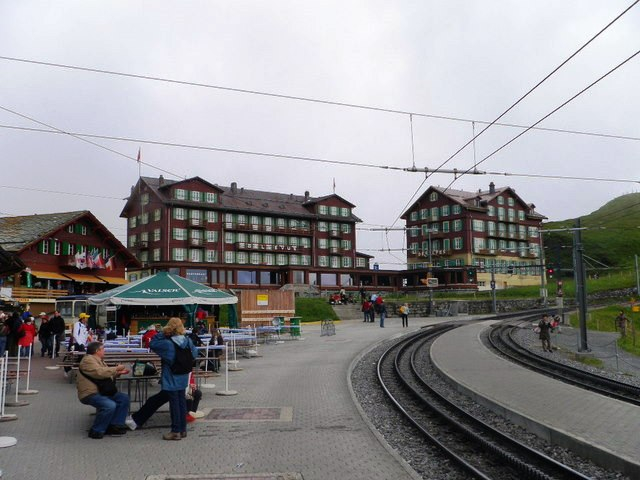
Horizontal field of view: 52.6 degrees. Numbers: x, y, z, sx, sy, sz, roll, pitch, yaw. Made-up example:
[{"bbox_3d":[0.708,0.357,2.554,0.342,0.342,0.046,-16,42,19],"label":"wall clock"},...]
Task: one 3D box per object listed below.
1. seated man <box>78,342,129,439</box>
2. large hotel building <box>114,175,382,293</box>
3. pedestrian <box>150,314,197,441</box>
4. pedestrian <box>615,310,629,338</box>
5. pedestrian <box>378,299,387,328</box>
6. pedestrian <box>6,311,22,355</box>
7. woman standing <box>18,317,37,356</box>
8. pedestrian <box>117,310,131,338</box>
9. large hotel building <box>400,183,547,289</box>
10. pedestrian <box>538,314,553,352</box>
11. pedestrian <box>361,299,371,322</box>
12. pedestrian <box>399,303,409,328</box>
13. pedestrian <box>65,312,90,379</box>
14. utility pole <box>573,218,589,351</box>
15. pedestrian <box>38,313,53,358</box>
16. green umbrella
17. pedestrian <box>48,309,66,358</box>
[{"bbox_3d":[-3.102,2.142,9.318,0.800,1.340,0.580,0,-6,-10],"label":"seated man"},{"bbox_3d":[-11.054,0.232,112.432,42.500,17.555,19.300,4,-7,-39],"label":"large hotel building"},{"bbox_3d":[-2.042,1.923,9.034,0.580,1.668,0.500,3,-7,-30],"label":"pedestrian"},{"bbox_3d":[19.148,5.351,41.096,0.620,1.688,0.450,-3,-7,20],"label":"pedestrian"},{"bbox_3d":[3.989,4.695,41.101,0.420,1.786,0.500,2,-7,-22],"label":"pedestrian"},{"bbox_3d":[-11.718,3.632,24.886,0.520,1.697,0.400,0,-6,-6],"label":"pedestrian"},{"bbox_3d":[-11.199,3.732,24.878,0.500,1.550,0.400,-2,-6,11],"label":"woman standing"},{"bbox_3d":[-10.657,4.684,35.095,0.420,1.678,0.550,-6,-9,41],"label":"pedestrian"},{"bbox_3d":[29.486,0.345,122.321,25.700,18.269,16.200,4,-7,-39],"label":"large hotel building"},{"bbox_3d":[10.244,4.251,29.396,0.580,1.696,0.420,1,-7,-14],"label":"pedestrian"},{"bbox_3d":[3.440,5.268,48.086,0.500,1.712,0.380,-2,-6,11],"label":"pedestrian"},{"bbox_3d":[5.926,5.376,46.086,0.450,1.697,0.480,4,-7,-37],"label":"pedestrian"},{"bbox_3d":[-6.783,2.921,18.100,0.600,1.753,0.520,-1,-7,6],"label":"pedestrian"},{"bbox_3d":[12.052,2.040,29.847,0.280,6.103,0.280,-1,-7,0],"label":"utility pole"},{"bbox_3d":[-10.737,3.744,25.292,0.530,1.629,0.380,1,-7,-16],"label":"pedestrian"},{"bbox_3d":[-8.573,2.628,35.000,8.032,1.837,8.032,-1,-6,0],"label":"green umbrella"},{"bbox_3d":[-10.141,3.644,24.999,0.600,1.752,0.400,1,-7,-14],"label":"pedestrian"}]

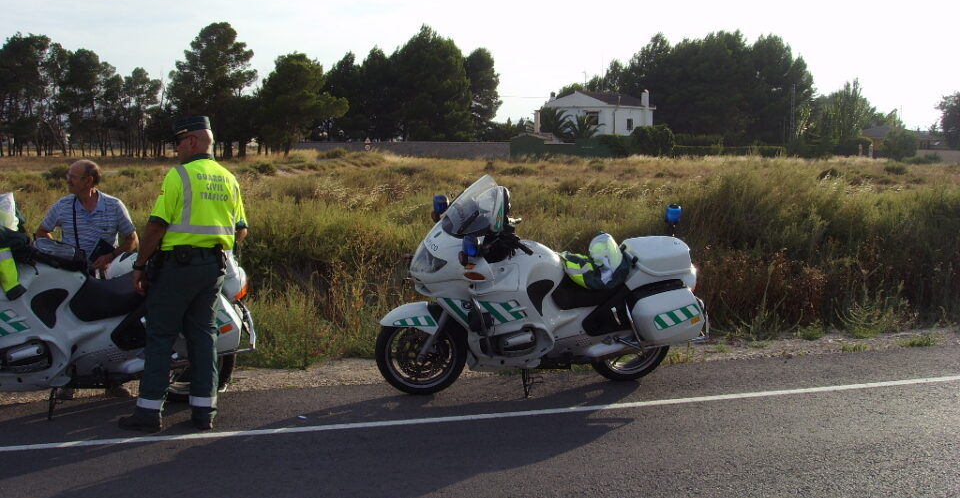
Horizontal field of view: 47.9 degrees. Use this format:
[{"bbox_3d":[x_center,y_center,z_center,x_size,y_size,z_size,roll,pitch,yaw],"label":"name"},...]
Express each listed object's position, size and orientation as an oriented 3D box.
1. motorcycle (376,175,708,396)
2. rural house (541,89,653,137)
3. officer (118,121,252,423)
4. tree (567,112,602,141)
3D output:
[{"bbox_3d":[0.387,0.226,7.262,2.220,1.450,0.920,-2,6,-17],"label":"motorcycle"},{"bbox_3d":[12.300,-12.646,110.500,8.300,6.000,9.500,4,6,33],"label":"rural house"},{"bbox_3d":[-1.739,0.140,6.259,0.600,1.810,0.450,-5,7,-41],"label":"officer"},{"bbox_3d":[9.758,-10.888,100.421,3.500,3.600,3.500,0,5,0],"label":"tree"}]

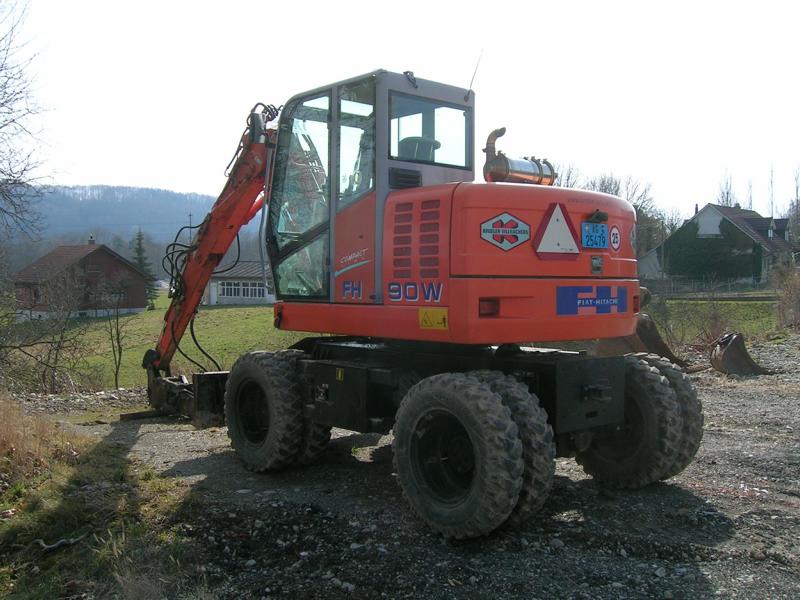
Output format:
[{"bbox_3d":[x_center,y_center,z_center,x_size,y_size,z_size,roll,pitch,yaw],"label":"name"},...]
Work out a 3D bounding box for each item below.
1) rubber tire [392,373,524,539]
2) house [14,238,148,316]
[{"bbox_3d":[0.338,0.961,5.044,0.240,0.985,0.985,-2,1,-40],"label":"rubber tire"},{"bbox_3d":[-31.200,-1.950,79.200,10.000,7.700,10.600,1,2,41],"label":"house"}]

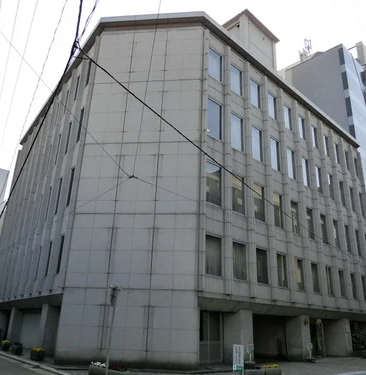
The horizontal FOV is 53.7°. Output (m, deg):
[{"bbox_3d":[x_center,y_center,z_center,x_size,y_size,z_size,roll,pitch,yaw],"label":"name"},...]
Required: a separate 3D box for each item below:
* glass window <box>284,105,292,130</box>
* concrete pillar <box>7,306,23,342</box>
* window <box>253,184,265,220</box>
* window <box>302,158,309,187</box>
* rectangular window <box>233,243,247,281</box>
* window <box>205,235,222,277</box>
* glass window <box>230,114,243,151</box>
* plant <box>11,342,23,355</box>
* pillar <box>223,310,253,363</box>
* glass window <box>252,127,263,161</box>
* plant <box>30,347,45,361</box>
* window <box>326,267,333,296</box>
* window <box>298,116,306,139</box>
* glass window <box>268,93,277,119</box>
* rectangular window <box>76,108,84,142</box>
[{"bbox_3d":[7.438,-4.906,25.483,0.976,1.756,0.200,20,-27,-40],"label":"glass window"},{"bbox_3d":[-11.380,9.423,24.633,0.650,2.356,1.000,16,-25,-32],"label":"concrete pillar"},{"bbox_3d":[4.378,0.891,20.475,1.044,2.030,0.200,20,-27,-40],"label":"window"},{"bbox_3d":[8.307,-0.985,24.582,0.940,1.990,0.150,20,-27,-40],"label":"window"},{"bbox_3d":[2.851,3.697,18.006,1.078,1.743,0.200,20,-27,-40],"label":"rectangular window"},{"bbox_3d":[1.326,2.999,15.937,1.080,1.704,0.150,20,-27,-40],"label":"window"},{"bbox_3d":[2.879,-2.979,19.517,1.080,1.990,0.150,20,-27,-40],"label":"glass window"},{"bbox_3d":[-8.202,8.037,17.980,0.505,0.496,0.505,16,-25,-32],"label":"plant"},{"bbox_3d":[2.782,7.367,17.982,0.948,2.373,1.053,20,-27,-40],"label":"pillar"},{"bbox_3d":[4.181,-2.497,20.662,1.080,1.990,0.150,20,-27,-40],"label":"glass window"},{"bbox_3d":[-6.547,7.471,16.270,0.600,0.600,0.600,15,-24,-32],"label":"plant"},{"bbox_3d":[9.140,5.891,22.808,1.080,1.704,0.150,20,-27,-40],"label":"window"},{"bbox_3d":[8.424,-4.214,25.798,0.940,1.716,0.150,20,-27,-40],"label":"window"},{"bbox_3d":[5.607,-5.205,23.009,1.080,1.649,0.150,20,-27,-40],"label":"glass window"},{"bbox_3d":[-5.227,-3.462,19.068,0.150,1.990,1.080,16,-25,-33],"label":"rectangular window"}]

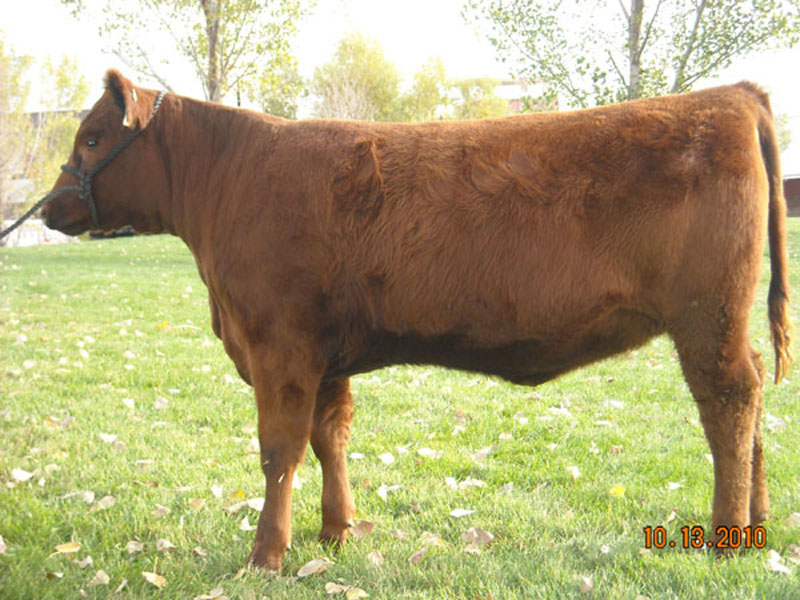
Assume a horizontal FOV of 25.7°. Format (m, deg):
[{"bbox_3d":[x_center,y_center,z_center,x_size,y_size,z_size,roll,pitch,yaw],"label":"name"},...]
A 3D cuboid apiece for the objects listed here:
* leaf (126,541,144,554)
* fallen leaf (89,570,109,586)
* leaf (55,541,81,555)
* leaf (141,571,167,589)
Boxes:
[{"bbox_3d":[-0.682,0.638,4.530,0.046,0.026,0.050,-1,3,0],"label":"leaf"},{"bbox_3d":[-0.713,0.658,4.153,0.047,0.028,0.050,-1,3,0],"label":"fallen leaf"},{"bbox_3d":[-0.860,0.640,4.541,0.067,0.026,0.050,-1,3,0],"label":"leaf"},{"bbox_3d":[-0.624,0.711,4.462,0.056,0.027,0.048,-2,3,0],"label":"leaf"}]

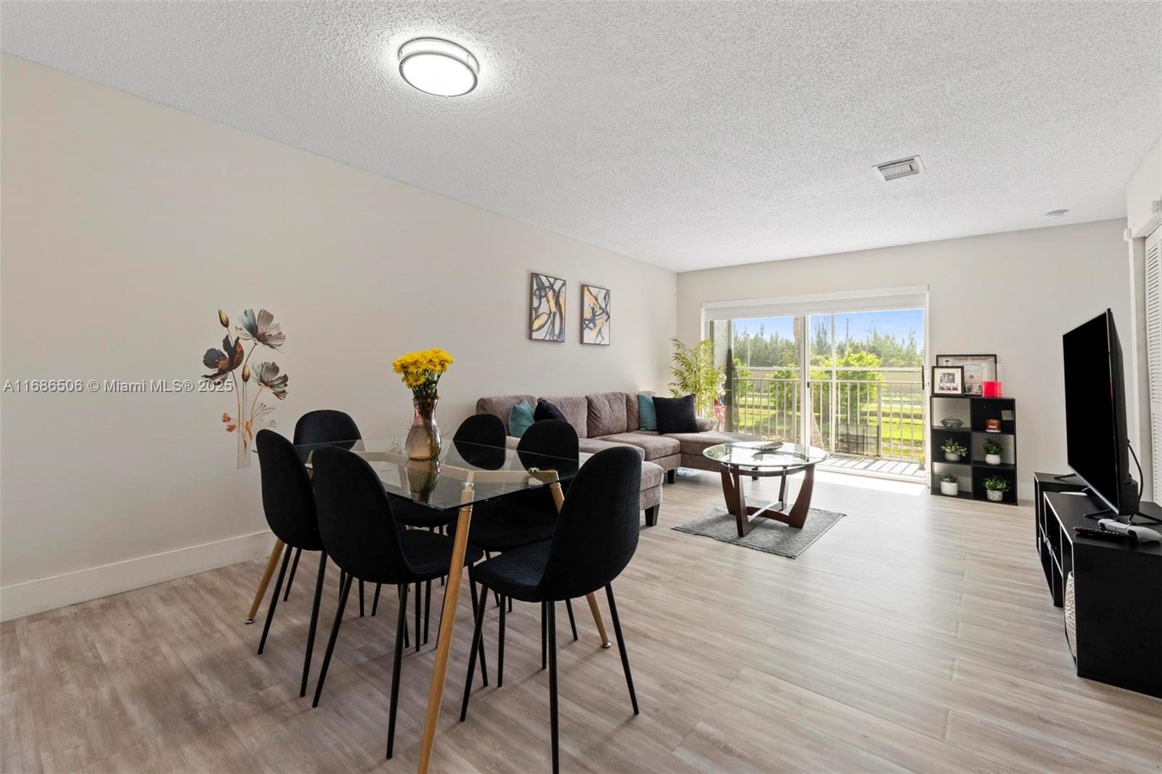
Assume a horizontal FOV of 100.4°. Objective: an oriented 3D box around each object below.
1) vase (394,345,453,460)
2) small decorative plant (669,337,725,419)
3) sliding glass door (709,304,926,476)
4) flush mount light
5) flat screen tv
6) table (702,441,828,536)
[{"bbox_3d":[-0.629,0.066,1.927,0.226,0.441,0.226,0,1,-5],"label":"vase"},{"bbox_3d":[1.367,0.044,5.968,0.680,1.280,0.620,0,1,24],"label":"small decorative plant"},{"bbox_3d":[2.499,-0.024,5.499,2.333,1.980,0.100,1,2,44],"label":"sliding glass door"},{"bbox_3d":[-0.640,-1.429,2.175,0.330,0.085,0.330,0,1,0],"label":"flush mount light"},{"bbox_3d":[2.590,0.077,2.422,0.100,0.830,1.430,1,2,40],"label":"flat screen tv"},{"bbox_3d":[1.379,0.740,3.618,0.900,0.500,0.900,1,2,40],"label":"table"}]

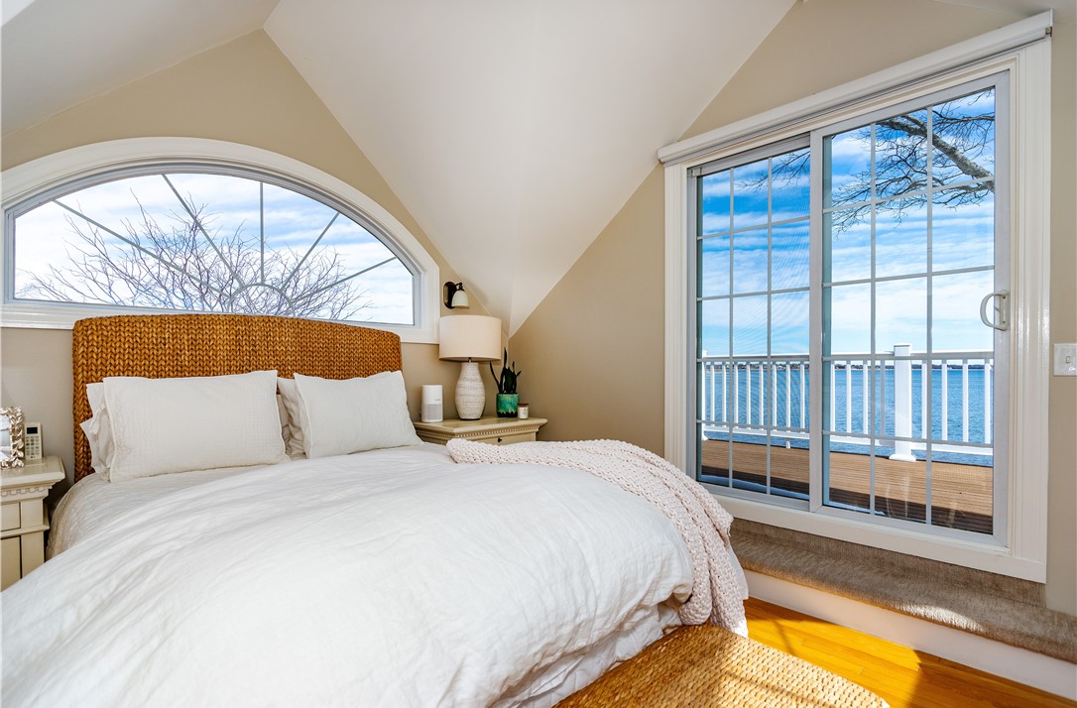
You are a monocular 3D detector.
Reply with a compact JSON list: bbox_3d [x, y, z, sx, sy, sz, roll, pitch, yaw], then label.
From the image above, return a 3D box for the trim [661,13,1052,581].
[{"bbox_3d":[1.339,-0.204,2.523,1.672,2.155,0.101,-2,-2,45],"label":"trim"}]

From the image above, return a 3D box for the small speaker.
[{"bbox_3d":[-0.708,0.333,3.411,0.143,0.246,0.143,0,-2,0],"label":"small speaker"}]

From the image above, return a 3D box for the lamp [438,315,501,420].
[{"bbox_3d":[-0.478,0.097,3.578,0.428,0.726,0.428,0,-2,0],"label":"lamp"}]

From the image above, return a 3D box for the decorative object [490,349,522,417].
[{"bbox_3d":[-0.229,0.210,3.779,0.222,0.509,0.232,0,-2,0],"label":"decorative object"}]

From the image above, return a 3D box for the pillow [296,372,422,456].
[{"bbox_3d":[-0.974,0.308,2.753,0.655,0.453,0.161,1,-26,-45],"label":"pillow"}]

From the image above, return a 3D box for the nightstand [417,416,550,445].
[{"bbox_3d":[-0.390,0.799,3.352,0.503,0.691,0.806,-2,-2,45],"label":"nightstand"}]

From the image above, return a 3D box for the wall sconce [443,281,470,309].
[{"bbox_3d":[-0.579,-0.428,3.643,0.201,0.186,0.131,-2,-2,45],"label":"wall sconce"}]

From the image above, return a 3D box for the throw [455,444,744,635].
[{"bbox_3d":[0.126,0.659,1.933,1.128,0.614,0.644,-2,-2,45],"label":"throw"}]

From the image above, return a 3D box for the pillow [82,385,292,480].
[{"bbox_3d":[-1.599,0.313,2.324,0.665,0.453,0.171,1,-17,-45],"label":"pillow"}]

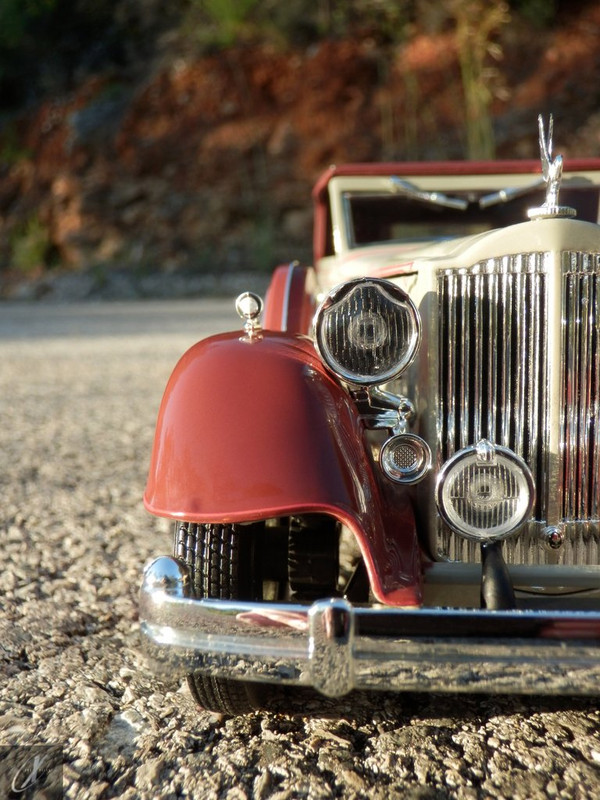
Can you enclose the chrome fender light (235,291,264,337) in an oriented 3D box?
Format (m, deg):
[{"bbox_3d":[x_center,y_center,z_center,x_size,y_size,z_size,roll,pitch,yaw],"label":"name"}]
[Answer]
[{"bbox_3d":[-0.006,-0.011,0.128,0.004,0.006,0.005,0,7,4],"label":"chrome fender light"}]

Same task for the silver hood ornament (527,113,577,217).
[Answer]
[{"bbox_3d":[0.037,-0.034,0.142,0.007,0.015,0.009,0,7,4],"label":"silver hood ornament"}]

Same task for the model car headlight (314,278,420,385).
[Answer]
[{"bbox_3d":[0.009,-0.010,0.136,0.014,0.015,0.013,0,7,4],"label":"model car headlight"}]

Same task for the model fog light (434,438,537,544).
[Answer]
[{"bbox_3d":[0.023,0.010,0.122,0.012,0.012,0.009,0,7,4],"label":"model fog light"}]

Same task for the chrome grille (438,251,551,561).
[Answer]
[{"bbox_3d":[0.028,0.001,0.138,0.016,0.043,0.005,0,3,8],"label":"chrome grille"}]

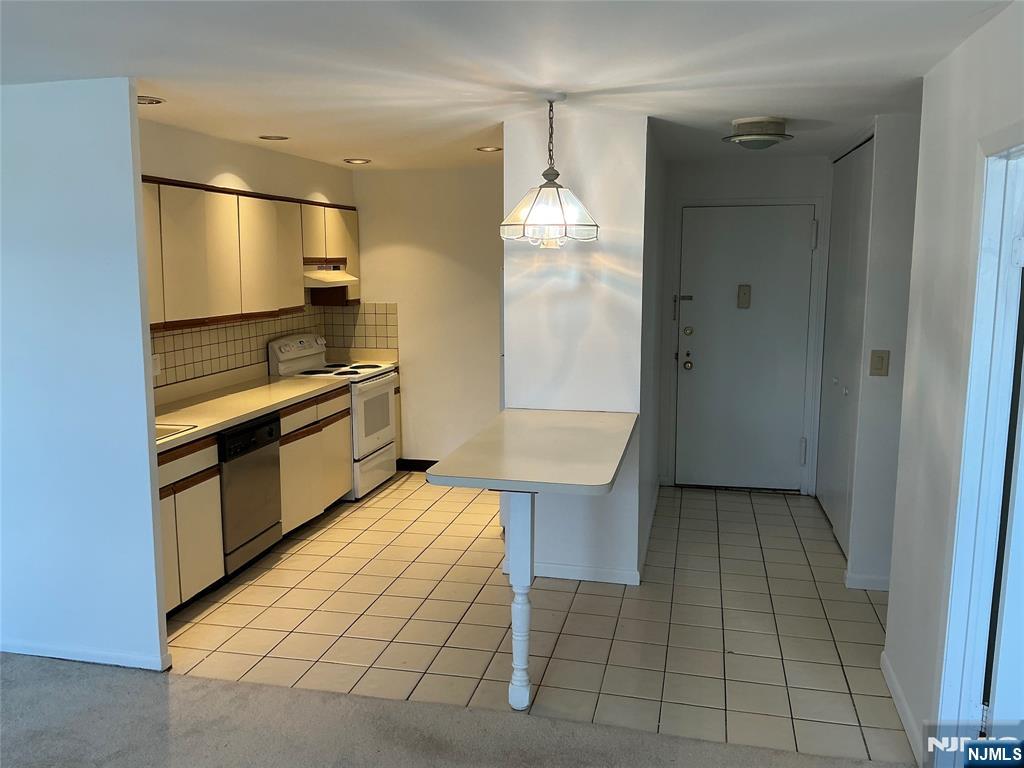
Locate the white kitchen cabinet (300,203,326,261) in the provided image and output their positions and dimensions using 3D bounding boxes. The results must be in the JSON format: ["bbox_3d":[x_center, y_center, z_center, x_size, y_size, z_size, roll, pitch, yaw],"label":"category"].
[{"bbox_3d":[-1.558,-1.089,5.954,0.300,0.397,0.363,2,8,13],"label":"white kitchen cabinet"}]

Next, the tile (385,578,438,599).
[{"bbox_3d":[-0.537,1.104,4.463,0.243,0.010,0.243,2,8,13],"label":"tile"}]

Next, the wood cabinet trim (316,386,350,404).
[{"bbox_3d":[-1.201,0.073,5.568,0.020,0.045,0.501,2,9,13],"label":"wood cabinet trim"}]

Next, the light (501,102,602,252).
[{"bbox_3d":[0.167,-0.928,3.643,0.425,0.640,0.425,1,8,3],"label":"light"}]

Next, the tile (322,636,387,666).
[{"bbox_3d":[-0.707,1.215,3.748,0.243,0.010,0.243,2,8,13],"label":"tile"}]

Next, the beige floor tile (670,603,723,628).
[{"bbox_3d":[0.925,1.161,4.133,0.243,0.010,0.243,2,8,13],"label":"beige floor tile"}]

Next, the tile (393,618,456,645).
[{"bbox_3d":[-0.405,1.184,3.932,0.243,0.010,0.243,2,8,13],"label":"tile"}]

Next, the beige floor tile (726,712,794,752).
[{"bbox_3d":[0.945,1.315,3.125,0.243,0.010,0.243,2,8,13],"label":"beige floor tile"}]

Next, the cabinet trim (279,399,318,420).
[{"bbox_3d":[-1.314,0.153,5.085,0.020,0.044,0.495,2,9,13],"label":"cabinet trim"}]

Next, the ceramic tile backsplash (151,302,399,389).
[{"bbox_3d":[-1.494,-0.306,5.656,0.632,0.374,2.319,2,9,13],"label":"ceramic tile backsplash"}]

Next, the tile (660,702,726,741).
[{"bbox_3d":[0.677,1.256,3.067,0.236,0.015,0.229,2,8,13],"label":"tile"}]

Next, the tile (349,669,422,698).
[{"bbox_3d":[-0.514,1.252,3.446,0.245,0.012,0.224,2,9,13],"label":"tile"}]

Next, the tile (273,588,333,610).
[{"bbox_3d":[-1.075,1.124,4.301,0.240,0.012,0.241,2,9,13],"label":"tile"}]

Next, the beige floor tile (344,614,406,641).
[{"bbox_3d":[-0.641,1.165,3.942,0.243,0.012,0.243,2,8,13],"label":"beige floor tile"}]

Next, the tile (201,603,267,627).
[{"bbox_3d":[-1.365,1.144,4.077,0.243,0.012,0.243,2,8,13],"label":"tile"}]

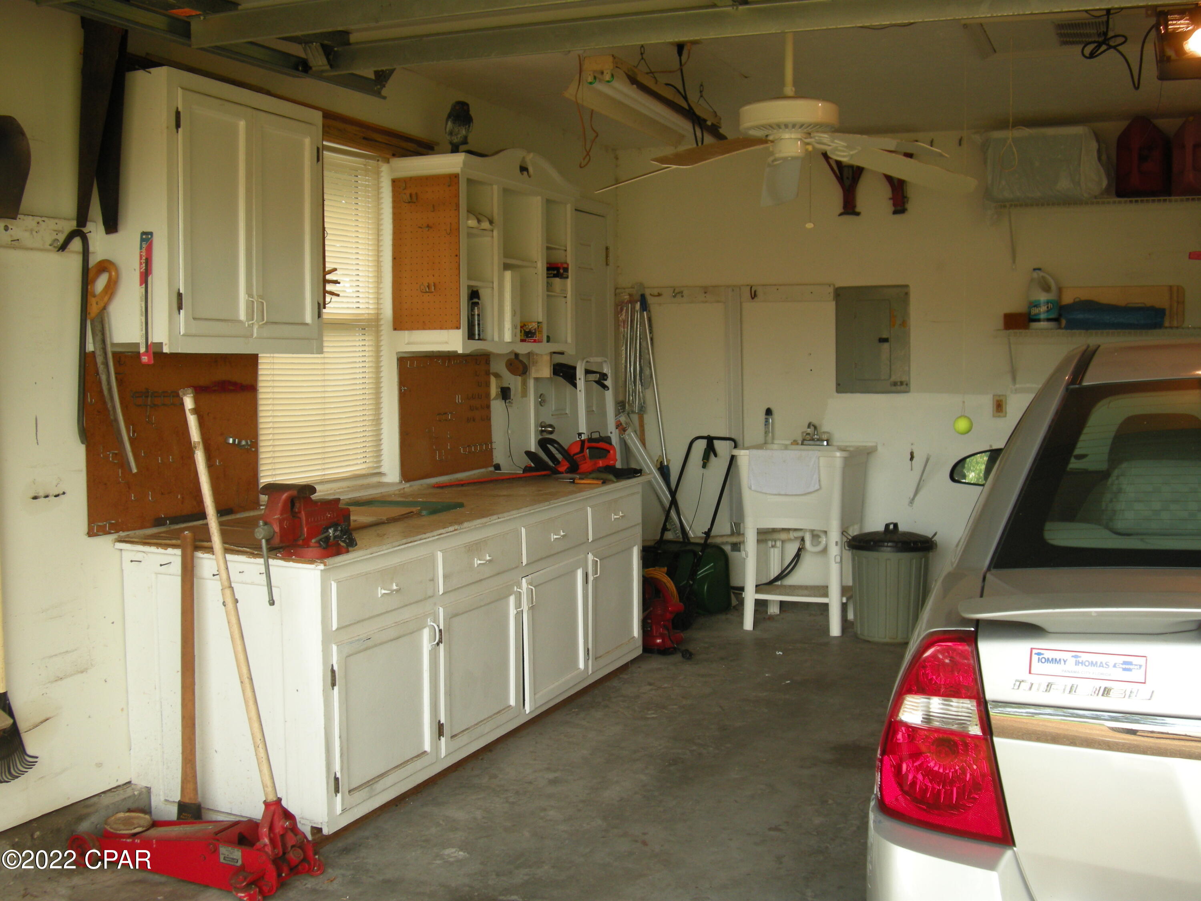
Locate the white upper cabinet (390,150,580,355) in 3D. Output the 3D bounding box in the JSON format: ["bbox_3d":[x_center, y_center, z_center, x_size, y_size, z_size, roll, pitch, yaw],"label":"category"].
[{"bbox_3d":[-0.453,-0.845,5.553,0.320,0.845,1.065,3,5,24],"label":"white upper cabinet"}]

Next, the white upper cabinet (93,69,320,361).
[{"bbox_3d":[-1.177,-0.706,4.012,0.265,0.803,0.734,3,5,24],"label":"white upper cabinet"}]

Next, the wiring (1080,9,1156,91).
[{"bbox_3d":[1.501,-1.165,3.720,0.220,0.250,0.150,3,5,24],"label":"wiring"}]

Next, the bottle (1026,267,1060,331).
[{"bbox_3d":[2.113,-0.725,6.125,0.150,0.290,0.120,2,5,23],"label":"bottle"}]

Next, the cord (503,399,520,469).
[{"bbox_3d":[-0.409,-0.077,5.857,0.065,0.320,0.050,2,5,23],"label":"cord"}]

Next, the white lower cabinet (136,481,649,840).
[{"bbox_3d":[-0.589,0.608,4.685,0.710,0.830,2.430,2,5,23],"label":"white lower cabinet"}]

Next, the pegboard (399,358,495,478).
[{"bbox_3d":[-0.646,-0.151,5.558,0.020,0.515,0.760,3,5,24],"label":"pegboard"}]

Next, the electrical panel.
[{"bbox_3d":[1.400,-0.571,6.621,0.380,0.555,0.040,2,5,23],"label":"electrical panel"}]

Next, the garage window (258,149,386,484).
[{"bbox_3d":[-1.077,-0.514,4.825,0.080,1.287,0.860,3,5,24],"label":"garage window"}]

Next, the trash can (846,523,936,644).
[{"bbox_3d":[1.419,0.628,6.233,0.440,0.555,0.430,0,4,0],"label":"trash can"}]

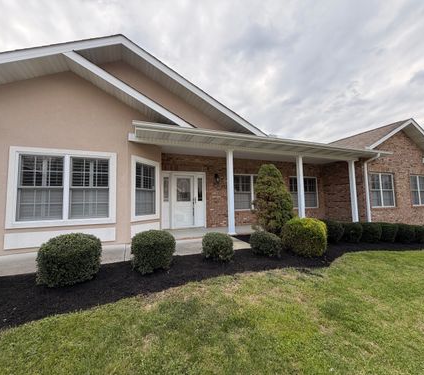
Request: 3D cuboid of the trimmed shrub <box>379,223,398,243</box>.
[{"bbox_3d":[6.465,1.683,7.587,0.800,0.631,0.800,0,-5,-21],"label":"trimmed shrub"}]

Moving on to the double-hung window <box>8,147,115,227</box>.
[{"bbox_3d":[-3.424,0.001,4.764,2.110,1.780,0.130,1,-5,-22],"label":"double-hung window"}]

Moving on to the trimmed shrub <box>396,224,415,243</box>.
[{"bbox_3d":[7.394,1.794,7.938,0.800,0.617,0.800,0,-5,-21],"label":"trimmed shrub"}]

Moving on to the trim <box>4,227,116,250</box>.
[{"bbox_3d":[-3.959,1.363,5.438,2.490,0.383,0.060,0,-5,-21],"label":"trim"}]

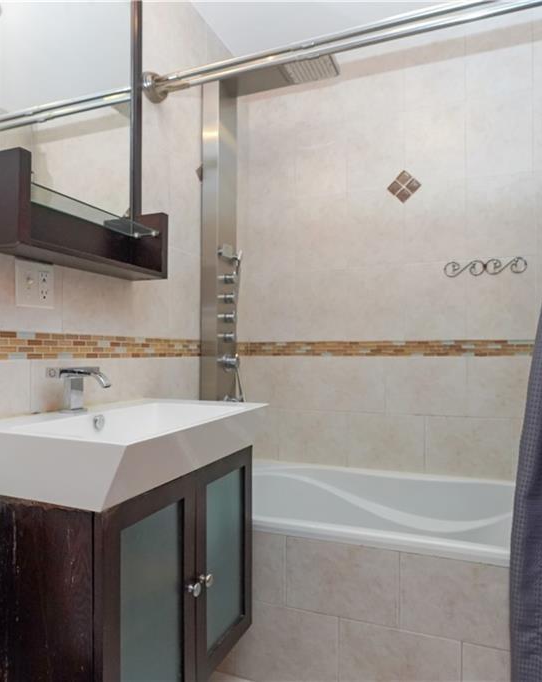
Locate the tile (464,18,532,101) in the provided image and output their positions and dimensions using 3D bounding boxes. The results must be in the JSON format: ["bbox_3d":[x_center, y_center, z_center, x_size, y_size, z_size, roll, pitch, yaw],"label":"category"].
[{"bbox_3d":[0.960,-1.175,1.924,0.252,0.276,0.012,0,-1,20],"label":"tile"}]

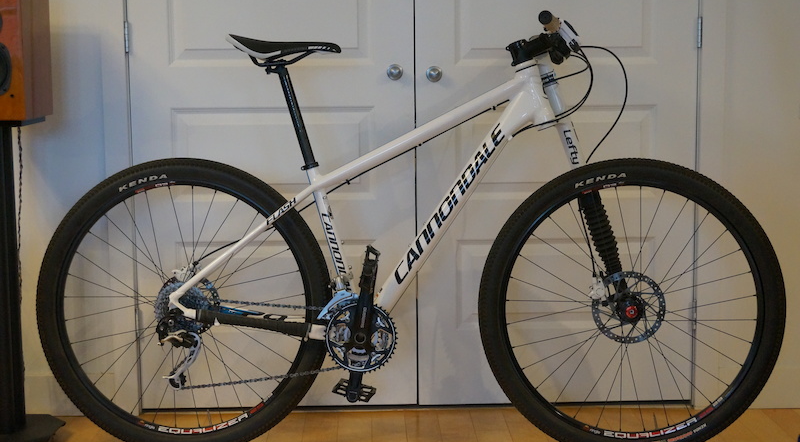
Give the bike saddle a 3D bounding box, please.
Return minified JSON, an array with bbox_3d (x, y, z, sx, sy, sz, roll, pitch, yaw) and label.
[{"bbox_3d":[-0.276,-0.411,2.774,0.270,0.078,0.137,0,4,3],"label":"bike saddle"}]

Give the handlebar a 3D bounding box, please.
[{"bbox_3d":[0.328,-0.417,2.737,0.155,0.115,0.650,0,4,3],"label":"handlebar"}]

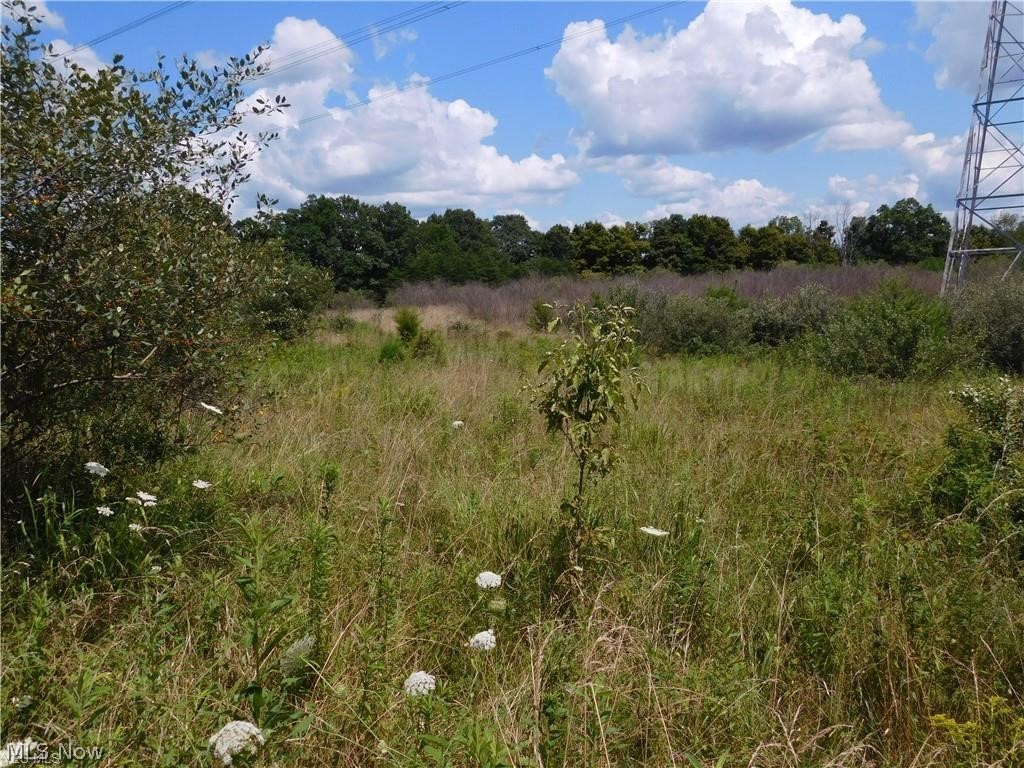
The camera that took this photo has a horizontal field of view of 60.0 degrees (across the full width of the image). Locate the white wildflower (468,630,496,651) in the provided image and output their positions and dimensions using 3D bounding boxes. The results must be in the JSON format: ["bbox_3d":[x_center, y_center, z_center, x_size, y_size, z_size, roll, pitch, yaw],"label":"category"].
[{"bbox_3d":[-0.083,0.720,2.500,0.075,0.042,0.071,0,7,0],"label":"white wildflower"}]

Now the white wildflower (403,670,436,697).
[{"bbox_3d":[-0.229,0.742,2.200,0.080,0.043,0.076,0,7,0],"label":"white wildflower"}]

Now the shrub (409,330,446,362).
[{"bbox_3d":[-1.361,-0.588,14.300,0.612,0.570,0.582,0,7,0],"label":"shrub"}]

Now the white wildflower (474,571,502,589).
[{"bbox_3d":[-0.075,0.628,2.850,0.085,0.035,0.085,0,7,0],"label":"white wildflower"}]

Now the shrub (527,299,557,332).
[{"bbox_3d":[0.731,-1.686,22.000,0.744,0.900,0.744,0,7,0],"label":"shrub"}]

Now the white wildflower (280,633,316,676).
[{"bbox_3d":[-0.553,0.701,2.300,0.093,0.090,0.075,0,7,0],"label":"white wildflower"}]

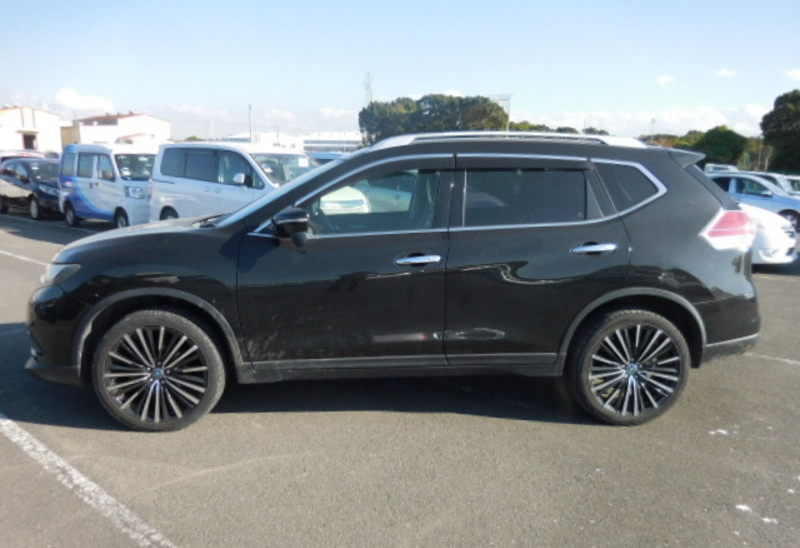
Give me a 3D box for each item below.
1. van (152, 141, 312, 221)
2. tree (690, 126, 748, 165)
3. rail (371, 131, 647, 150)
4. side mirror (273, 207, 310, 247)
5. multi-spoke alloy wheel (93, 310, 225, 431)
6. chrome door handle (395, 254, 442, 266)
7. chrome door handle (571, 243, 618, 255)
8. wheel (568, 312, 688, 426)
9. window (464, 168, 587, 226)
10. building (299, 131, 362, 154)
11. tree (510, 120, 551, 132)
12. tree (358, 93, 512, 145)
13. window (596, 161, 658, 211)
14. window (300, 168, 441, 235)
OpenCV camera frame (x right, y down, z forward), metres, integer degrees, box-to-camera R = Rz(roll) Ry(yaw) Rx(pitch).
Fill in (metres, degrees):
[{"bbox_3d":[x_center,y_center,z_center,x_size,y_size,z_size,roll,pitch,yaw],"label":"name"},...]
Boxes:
[{"bbox_3d":[-2.670,-1.410,10.580,4.550,1.850,1.700,9,13,38],"label":"van"},{"bbox_3d":[32.117,-11.800,58.735,5.500,6.200,5.500,1,10,0],"label":"tree"},{"bbox_3d":[0.655,-0.785,3.428,1.670,0.110,0.075,-1,11,-4],"label":"rail"},{"bbox_3d":[-0.565,-0.244,3.023,0.180,0.190,0.230,0,11,-4],"label":"side mirror"},{"bbox_3d":[-1.342,0.531,3.293,0.690,0.690,0.235,0,10,-4],"label":"multi-spoke alloy wheel"},{"bbox_3d":[0.099,-0.077,3.155,0.245,0.045,0.055,-4,11,-3],"label":"chrome door handle"},{"bbox_3d":[1.098,-0.144,3.261,0.260,0.048,0.055,0,10,-4],"label":"chrome door handle"},{"bbox_3d":[1.358,0.545,3.484,0.720,0.720,0.235,0,11,-4],"label":"wheel"},{"bbox_3d":[0.714,-0.440,3.294,0.700,0.350,0.060,0,-9,-4],"label":"window"},{"bbox_3d":[-13.625,-24.585,118.516,16.000,8.300,12.000,0,10,-7],"label":"building"},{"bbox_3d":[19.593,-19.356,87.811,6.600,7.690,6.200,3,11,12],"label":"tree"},{"bbox_3d":[3.814,-16.309,68.027,17.500,8.820,11.000,2,11,3],"label":"tree"},{"bbox_3d":[1.330,-0.507,3.374,0.370,0.300,0.060,1,-9,-8],"label":"window"},{"bbox_3d":[-0.166,-0.408,3.255,0.770,0.410,0.080,0,-4,-4],"label":"window"}]

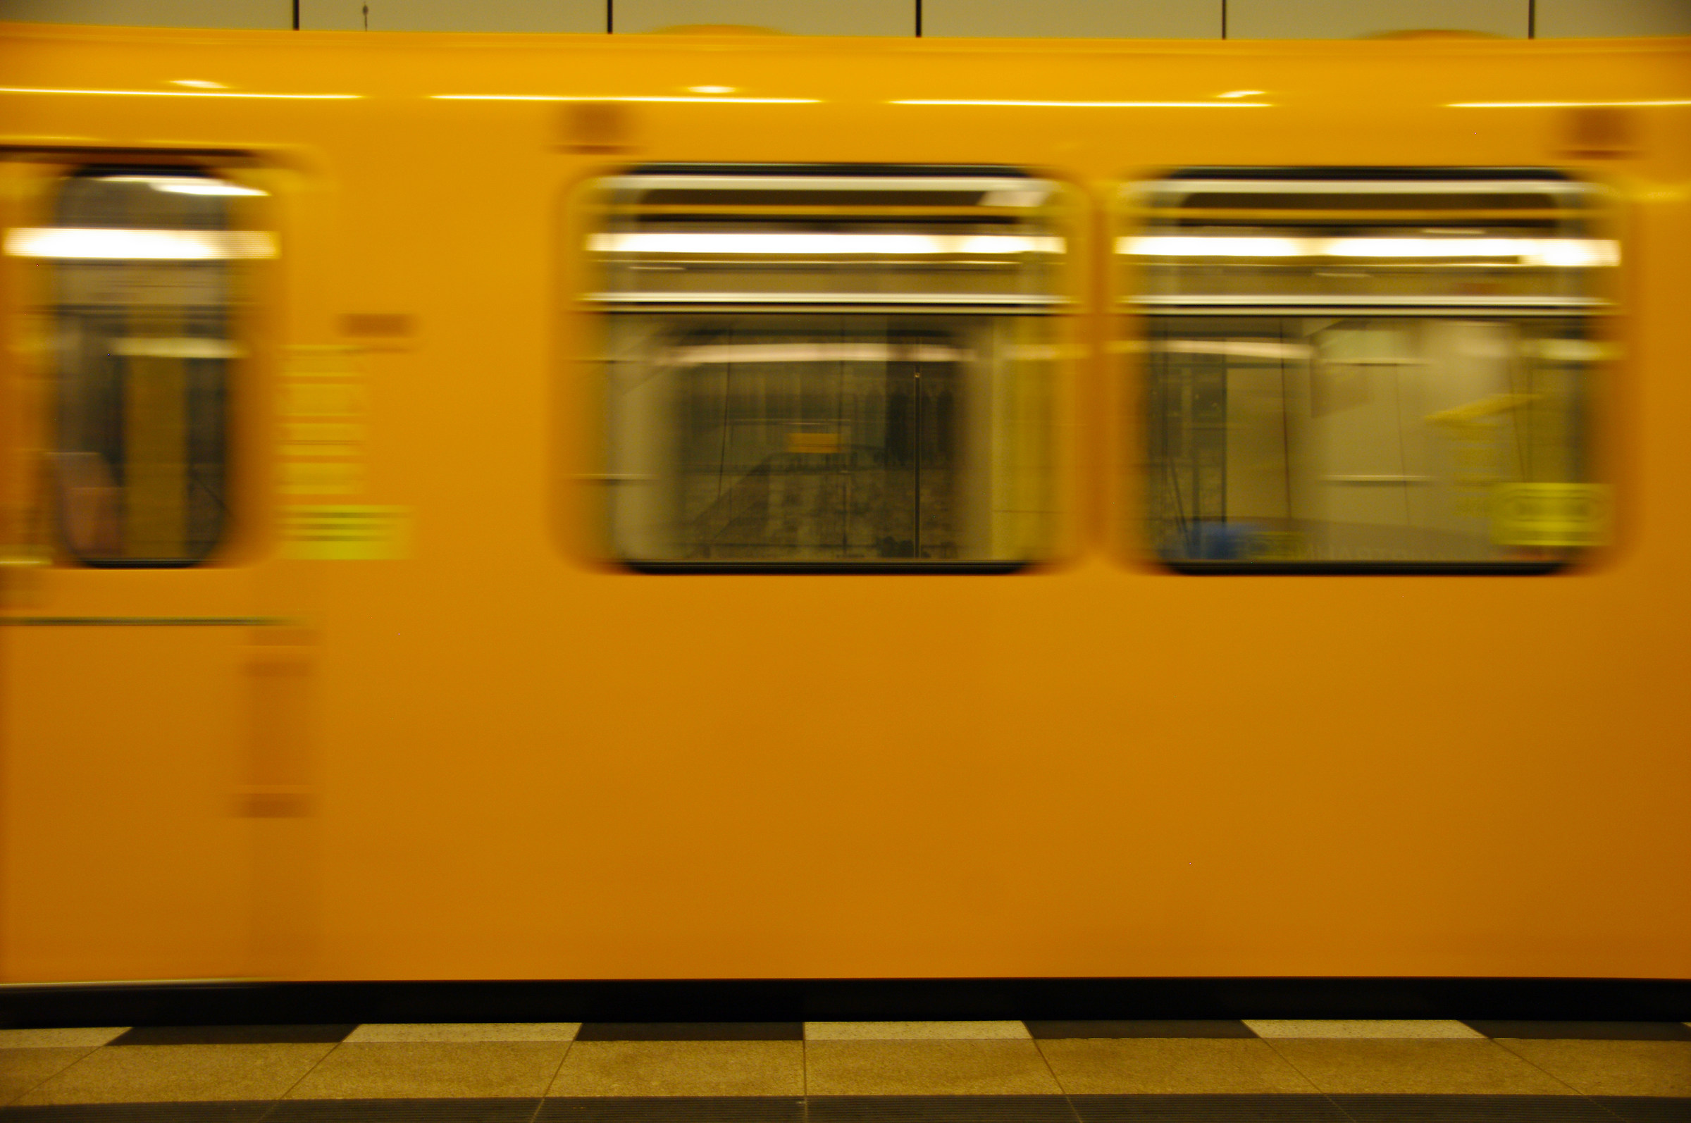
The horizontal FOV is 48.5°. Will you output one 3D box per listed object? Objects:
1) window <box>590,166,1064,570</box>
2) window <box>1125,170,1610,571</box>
[{"bbox_3d":[-0.044,-0.451,4.400,1.120,0.940,0.080,0,-2,-1],"label":"window"},{"bbox_3d":[1.224,-0.447,4.424,1.120,0.940,0.080,0,-2,-1],"label":"window"}]

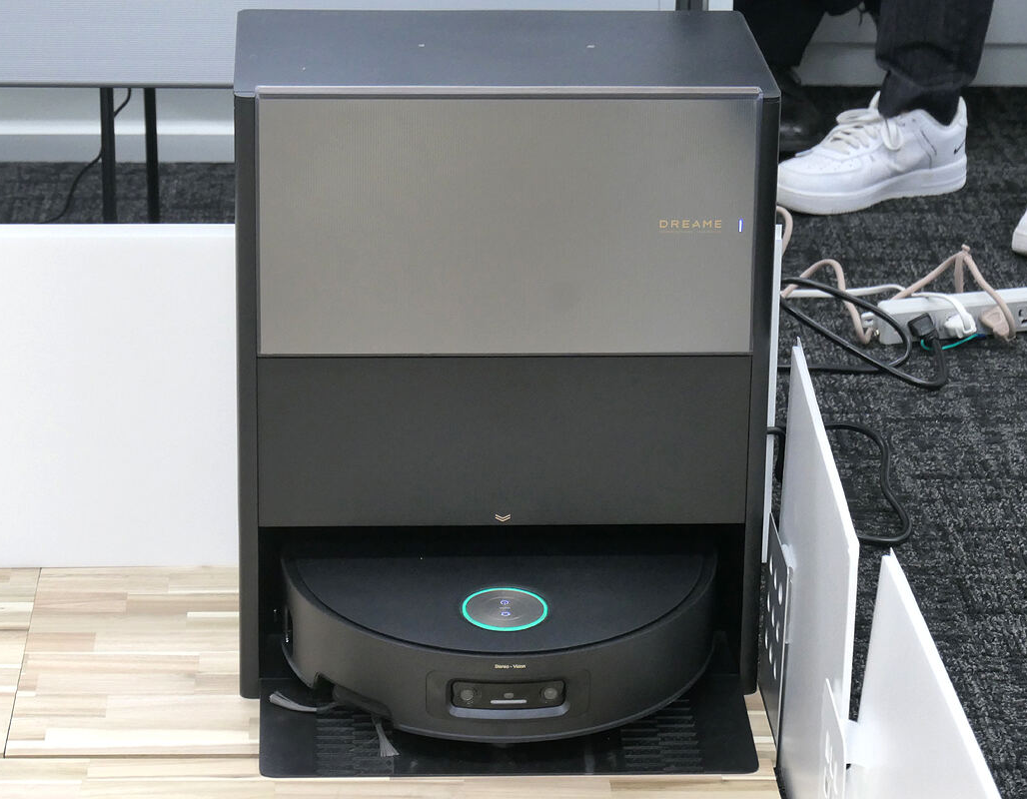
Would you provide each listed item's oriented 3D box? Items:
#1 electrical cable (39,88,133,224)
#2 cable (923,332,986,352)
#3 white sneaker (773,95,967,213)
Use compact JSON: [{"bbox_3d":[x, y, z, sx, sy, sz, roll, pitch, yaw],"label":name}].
[{"bbox_3d":[-0.518,-0.303,3.782,0.115,0.165,0.090,0,21,-3],"label":"electrical cable"},{"bbox_3d":[0.479,-0.068,3.420,0.068,0.014,0.035,-5,22,-16],"label":"cable"},{"bbox_3d":[0.443,-0.320,3.915,0.293,0.130,0.107,-10,24,-27],"label":"white sneaker"}]

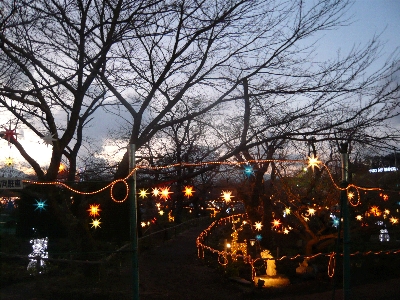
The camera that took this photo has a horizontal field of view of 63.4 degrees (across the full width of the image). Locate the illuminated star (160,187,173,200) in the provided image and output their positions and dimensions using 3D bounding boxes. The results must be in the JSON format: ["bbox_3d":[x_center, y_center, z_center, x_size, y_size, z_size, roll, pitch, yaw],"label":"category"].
[{"bbox_3d":[-0.854,1.098,8.200,0.360,0.360,0.324,-1,-6,-3],"label":"illuminated star"}]

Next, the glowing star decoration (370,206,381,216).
[{"bbox_3d":[7.053,2.471,13.000,0.400,0.400,0.330,-2,-3,28],"label":"glowing star decoration"}]

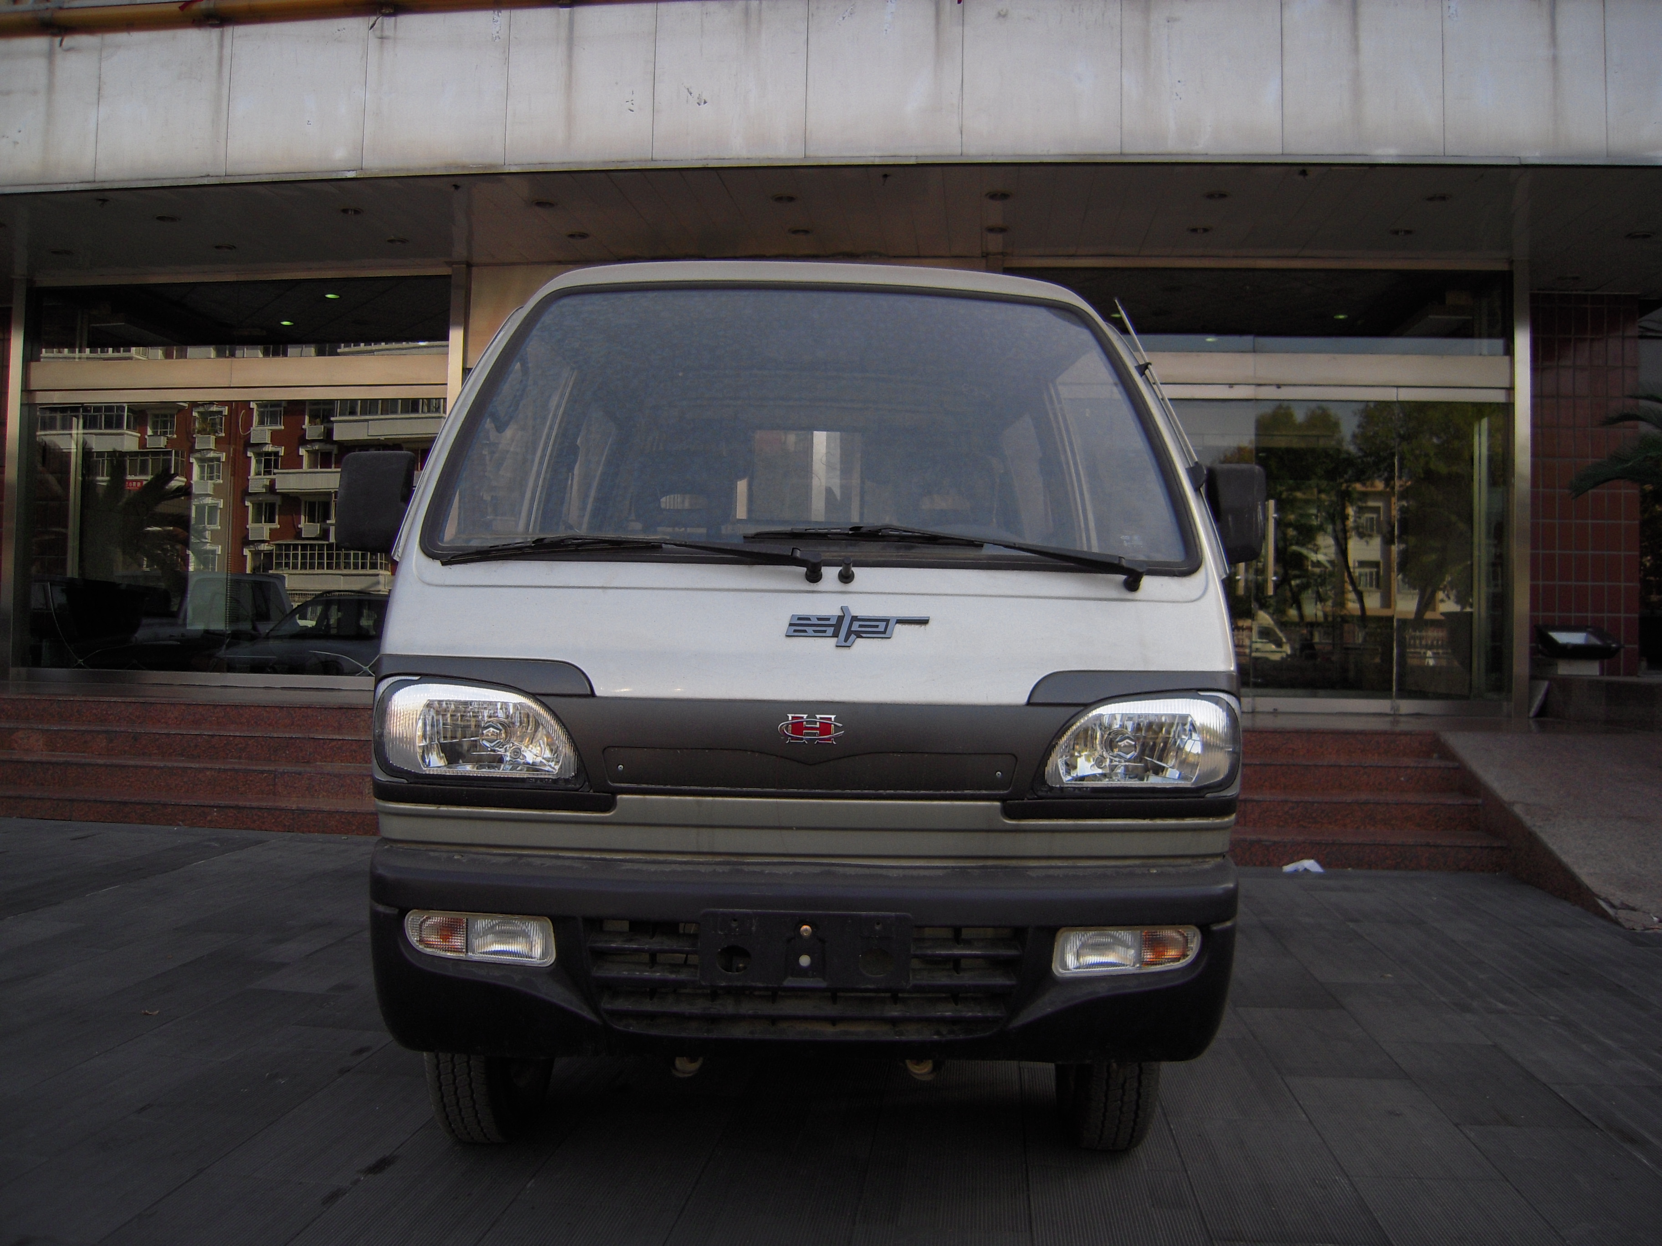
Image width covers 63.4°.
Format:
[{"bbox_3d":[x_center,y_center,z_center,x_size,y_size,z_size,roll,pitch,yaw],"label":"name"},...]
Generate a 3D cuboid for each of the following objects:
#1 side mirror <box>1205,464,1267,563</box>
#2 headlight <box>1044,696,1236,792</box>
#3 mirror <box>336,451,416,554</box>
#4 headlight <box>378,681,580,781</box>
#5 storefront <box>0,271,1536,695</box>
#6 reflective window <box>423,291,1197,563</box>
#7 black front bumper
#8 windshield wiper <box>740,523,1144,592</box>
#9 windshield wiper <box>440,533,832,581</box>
[{"bbox_3d":[0.753,-0.204,2.510,0.140,0.190,0.100,1,-1,-1],"label":"side mirror"},{"bbox_3d":[0.505,0.192,2.169,0.344,0.148,0.155,1,-1,-1],"label":"headlight"},{"bbox_3d":[-0.841,-0.223,2.490,0.150,0.195,0.100,1,-1,-1],"label":"mirror"},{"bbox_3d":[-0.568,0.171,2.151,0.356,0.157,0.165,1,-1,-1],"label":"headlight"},{"bbox_3d":[-0.754,-0.916,8.950,10.193,2.899,0.200,1,-1,6],"label":"storefront"},{"bbox_3d":[-0.033,-0.366,2.450,1.308,0.743,0.086,1,-38,-1],"label":"reflective window"},{"bbox_3d":[-0.041,0.516,2.154,1.423,0.298,0.270,1,-1,-1],"label":"black front bumper"},{"bbox_3d":[0.193,-0.109,2.190,0.661,0.100,0.071,1,-1,-1],"label":"windshield wiper"},{"bbox_3d":[-0.333,-0.109,2.208,0.682,0.074,0.105,1,-1,8],"label":"windshield wiper"}]

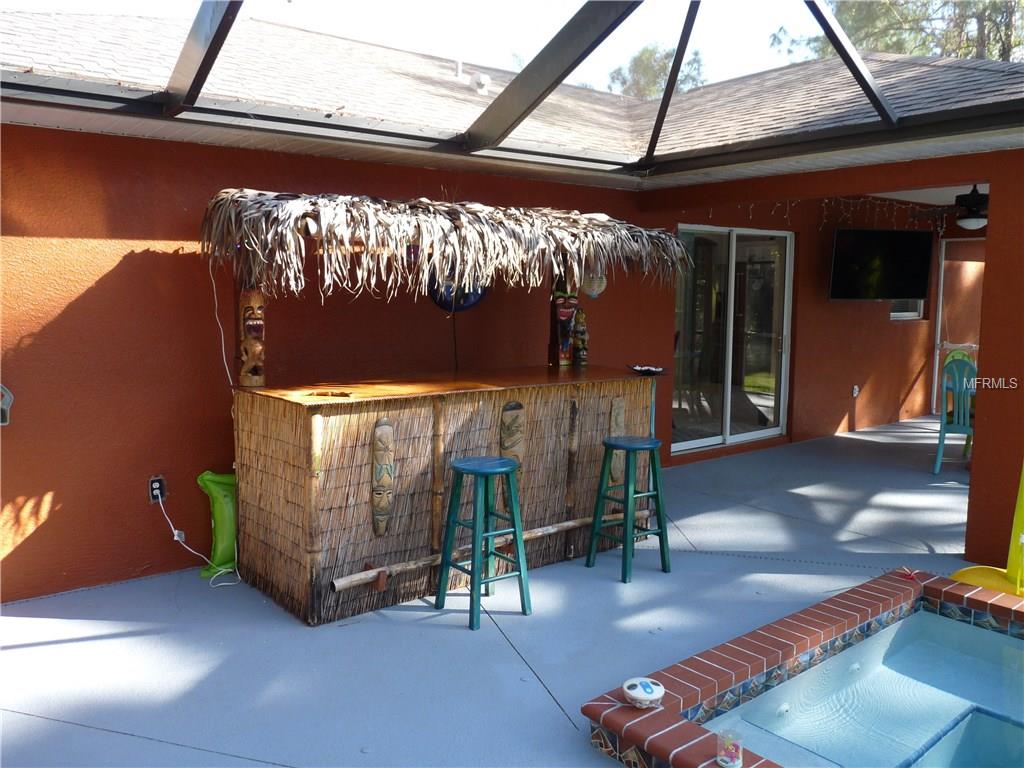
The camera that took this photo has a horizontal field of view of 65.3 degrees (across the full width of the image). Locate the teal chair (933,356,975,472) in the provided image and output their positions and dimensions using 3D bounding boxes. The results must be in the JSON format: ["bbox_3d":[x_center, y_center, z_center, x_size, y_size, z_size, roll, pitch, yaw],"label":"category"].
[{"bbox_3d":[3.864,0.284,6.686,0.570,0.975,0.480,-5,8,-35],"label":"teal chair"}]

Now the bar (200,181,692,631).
[{"bbox_3d":[-0.243,-0.009,4.570,2.565,2.063,1.174,-5,8,-35],"label":"bar"}]

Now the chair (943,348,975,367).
[{"bbox_3d":[4.223,0.177,7.603,0.500,0.975,0.570,4,8,32],"label":"chair"}]

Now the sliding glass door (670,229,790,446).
[{"bbox_3d":[2.070,-0.424,7.561,1.815,2.042,0.100,-5,8,-37],"label":"sliding glass door"}]

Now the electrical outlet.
[{"bbox_3d":[-1.943,0.582,4.386,0.082,0.132,0.030,-5,8,-37],"label":"electrical outlet"}]

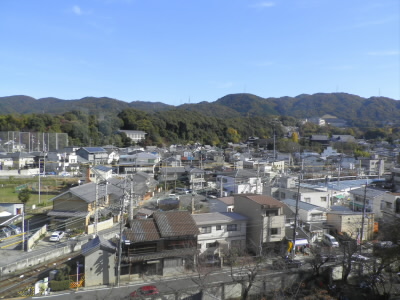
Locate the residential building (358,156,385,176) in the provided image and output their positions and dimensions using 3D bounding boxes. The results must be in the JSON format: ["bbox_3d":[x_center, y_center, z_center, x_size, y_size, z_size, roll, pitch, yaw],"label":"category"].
[{"bbox_3d":[85.889,7.734,156.939,7.500,9.500,9.000,0,3,-15],"label":"residential building"}]

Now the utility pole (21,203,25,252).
[{"bbox_3d":[-29.945,13.348,52.900,0.350,7.400,0.350,0,3,-15],"label":"utility pole"}]

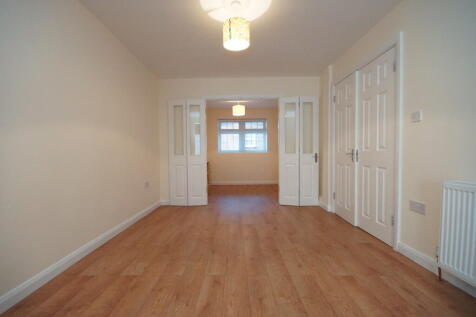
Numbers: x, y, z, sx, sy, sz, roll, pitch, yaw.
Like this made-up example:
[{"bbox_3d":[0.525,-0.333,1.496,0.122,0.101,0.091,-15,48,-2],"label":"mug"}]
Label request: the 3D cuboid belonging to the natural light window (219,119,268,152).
[{"bbox_3d":[0.144,-0.674,5.999,1.471,0.998,0.101,0,2,0],"label":"natural light window"}]

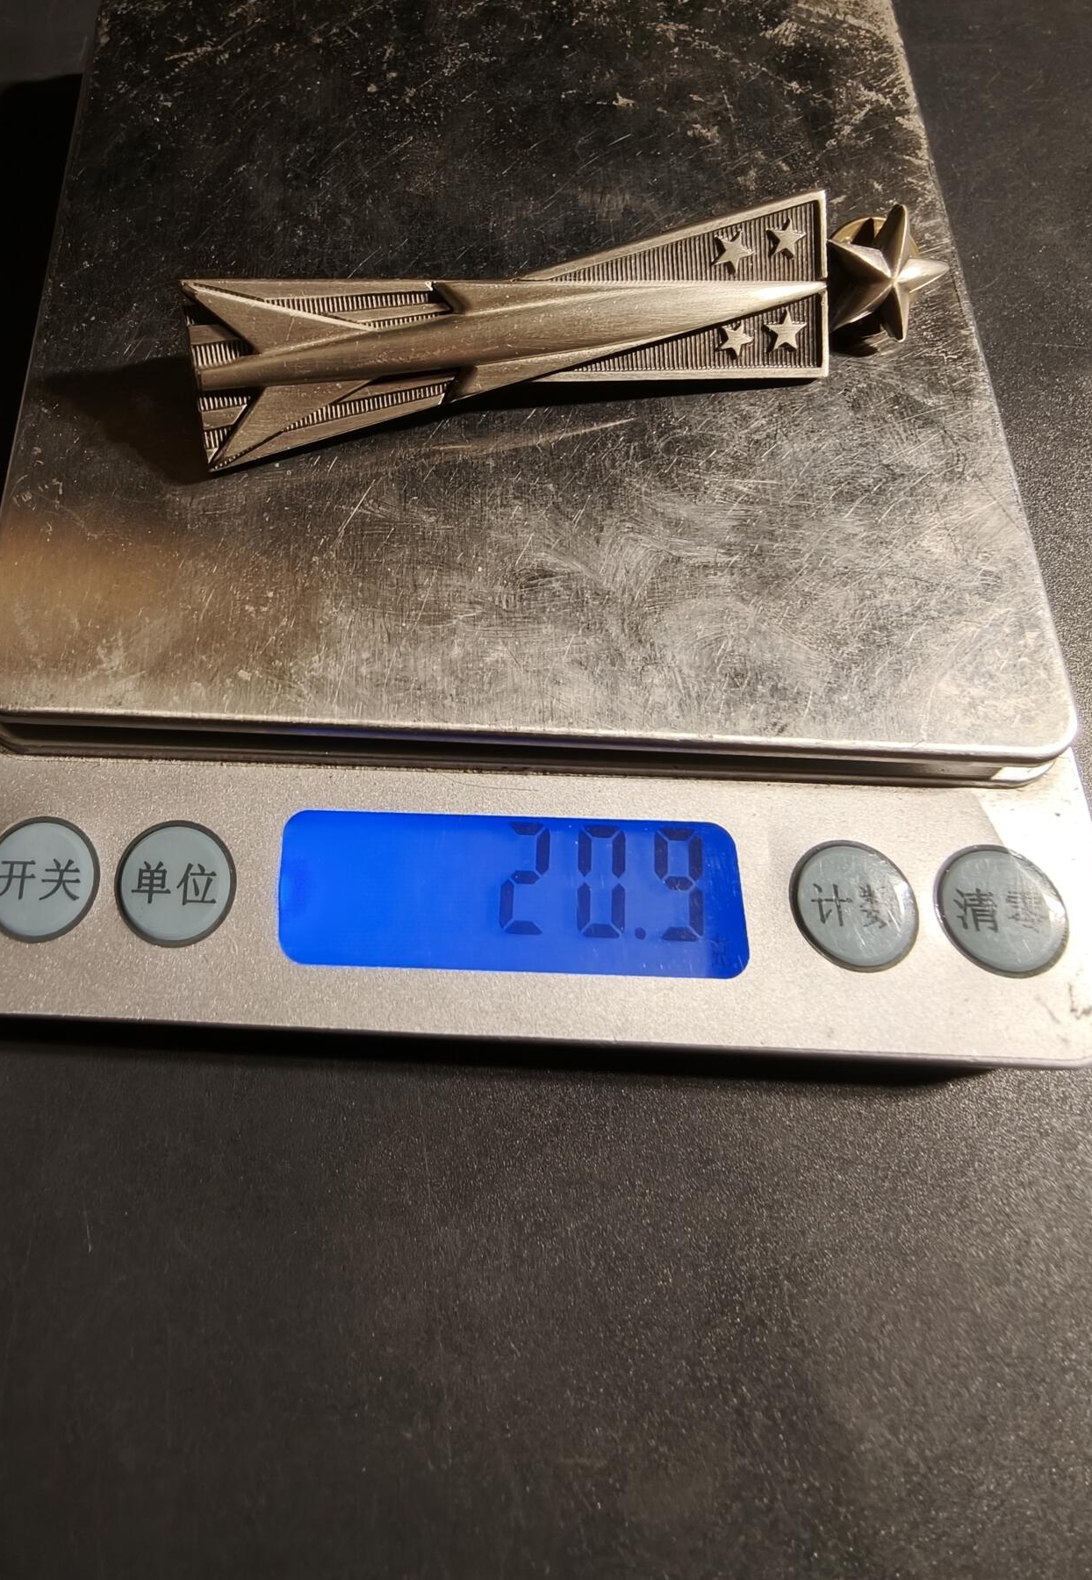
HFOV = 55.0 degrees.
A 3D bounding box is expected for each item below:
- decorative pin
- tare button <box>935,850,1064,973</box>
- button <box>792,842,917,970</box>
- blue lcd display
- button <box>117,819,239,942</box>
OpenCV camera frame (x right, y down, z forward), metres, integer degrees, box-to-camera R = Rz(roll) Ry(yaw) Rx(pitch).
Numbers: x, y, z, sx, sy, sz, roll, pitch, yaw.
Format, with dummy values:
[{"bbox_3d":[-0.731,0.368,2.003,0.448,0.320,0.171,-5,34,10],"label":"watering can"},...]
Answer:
[{"bbox_3d":[0.004,-0.046,0.106,0.076,0.009,0.025,-11,68,-6],"label":"decorative pin"},{"bbox_3d":[0.041,0.011,0.093,0.011,0.002,0.011,1,67,-1],"label":"tare button"},{"bbox_3d":[0.028,0.010,0.093,0.011,0.002,0.011,1,67,-1],"label":"button"},{"bbox_3d":[-0.003,0.009,0.093,0.041,0.002,0.014,1,67,-1],"label":"blue lcd display"},{"bbox_3d":[-0.033,0.008,0.092,0.011,0.002,0.011,1,67,-1],"label":"button"}]

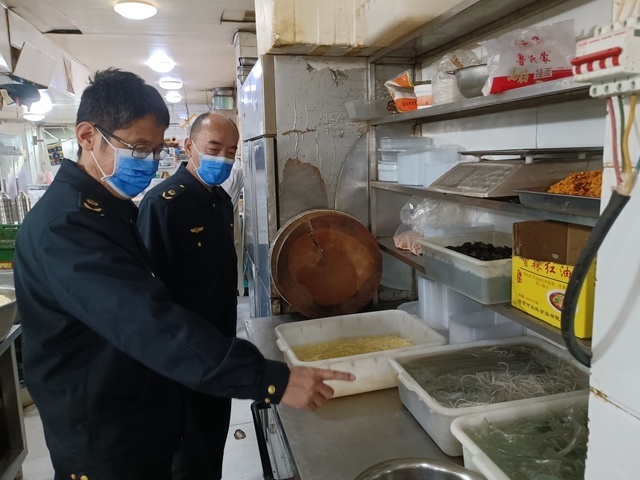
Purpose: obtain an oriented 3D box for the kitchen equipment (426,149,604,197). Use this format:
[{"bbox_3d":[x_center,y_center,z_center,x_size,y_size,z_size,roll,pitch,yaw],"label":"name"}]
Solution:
[{"bbox_3d":[0.553,-0.203,1.506,0.315,0.122,0.352,-4,10,-13],"label":"kitchen equipment"}]

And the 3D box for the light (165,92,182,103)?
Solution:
[{"bbox_3d":[-2.870,-2.786,9.779,0.330,0.100,0.330,-5,10,-15],"label":"light"}]

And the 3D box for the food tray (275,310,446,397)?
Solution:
[{"bbox_3d":[0.114,0.350,1.554,0.460,0.129,0.335,-5,10,-16],"label":"food tray"}]

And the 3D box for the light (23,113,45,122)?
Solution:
[{"bbox_3d":[-5.042,-2.151,8.800,0.390,0.110,0.390,-7,11,-28],"label":"light"}]

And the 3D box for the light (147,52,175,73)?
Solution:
[{"bbox_3d":[-1.979,-2.191,6.214,0.335,0.100,0.335,-5,10,-16],"label":"light"}]

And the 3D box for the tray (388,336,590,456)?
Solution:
[{"bbox_3d":[0.447,0.390,1.264,0.460,0.129,0.335,-5,10,-15],"label":"tray"}]

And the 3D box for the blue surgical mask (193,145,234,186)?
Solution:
[{"bbox_3d":[-0.327,-0.225,1.540,0.130,0.107,0.080,-10,33,-38],"label":"blue surgical mask"}]

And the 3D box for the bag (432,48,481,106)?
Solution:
[{"bbox_3d":[0.441,-0.524,1.615,0.165,0.180,0.150,1,10,15],"label":"bag"}]

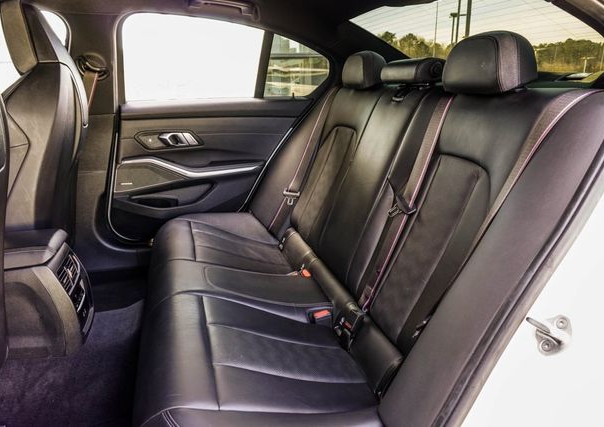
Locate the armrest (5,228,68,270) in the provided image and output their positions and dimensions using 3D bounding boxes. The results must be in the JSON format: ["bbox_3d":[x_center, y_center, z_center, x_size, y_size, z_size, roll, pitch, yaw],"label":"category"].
[{"bbox_3d":[-0.801,0.091,1.128,0.290,0.070,0.210,-5,18,-16],"label":"armrest"}]

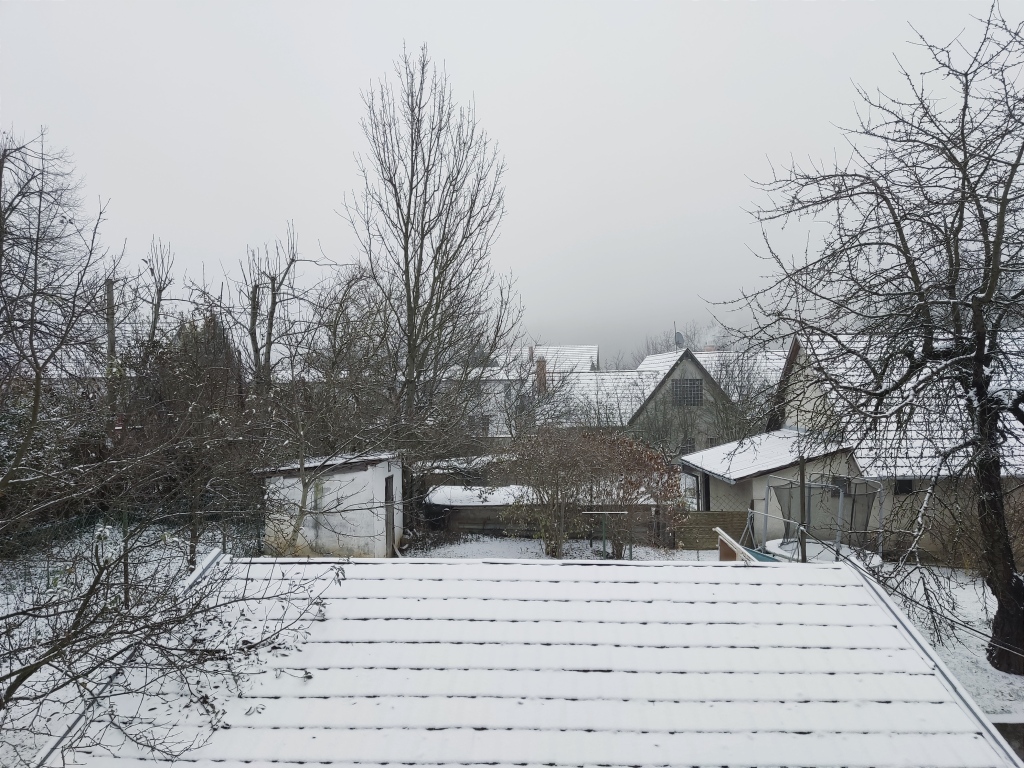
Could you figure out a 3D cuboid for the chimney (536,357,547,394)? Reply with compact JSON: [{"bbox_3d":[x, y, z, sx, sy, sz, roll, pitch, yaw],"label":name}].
[{"bbox_3d":[1.760,-0.500,44.000,0.580,2.300,0.580,0,0,0],"label":"chimney"}]

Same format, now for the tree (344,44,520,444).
[{"bbox_3d":[-3.100,-4.300,29.000,6.900,17.800,6.500,0,0,0],"label":"tree"}]

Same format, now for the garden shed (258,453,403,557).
[{"bbox_3d":[-4.760,3.140,19.750,3.050,2.480,2.450,0,0,8],"label":"garden shed"}]

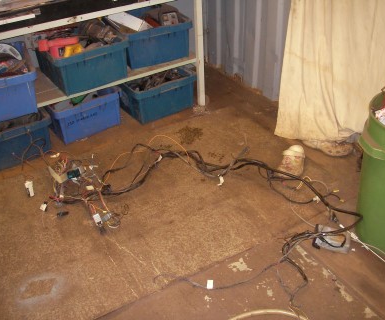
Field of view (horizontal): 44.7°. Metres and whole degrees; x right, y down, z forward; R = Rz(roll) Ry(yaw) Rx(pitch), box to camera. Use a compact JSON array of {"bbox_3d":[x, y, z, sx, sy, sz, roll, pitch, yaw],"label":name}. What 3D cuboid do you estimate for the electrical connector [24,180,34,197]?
[{"bbox_3d":[-0.854,0.151,2.450,0.036,0.030,0.095,-15,35,-19],"label":"electrical connector"}]

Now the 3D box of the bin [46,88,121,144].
[{"bbox_3d":[-0.761,-0.365,3.056,0.428,0.244,0.540,-22,37,-28],"label":"bin"}]

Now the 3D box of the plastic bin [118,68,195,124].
[{"bbox_3d":[-0.306,-0.500,3.234,0.439,0.244,0.540,-22,37,-28],"label":"plastic bin"}]

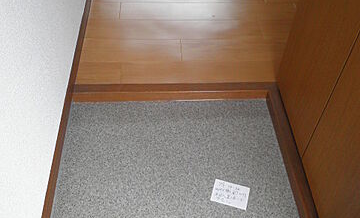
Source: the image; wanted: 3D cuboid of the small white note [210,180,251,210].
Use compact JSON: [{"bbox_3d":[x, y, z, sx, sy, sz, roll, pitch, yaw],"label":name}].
[{"bbox_3d":[0.172,0.290,1.231,0.121,0.002,0.086,14,50,9],"label":"small white note"}]

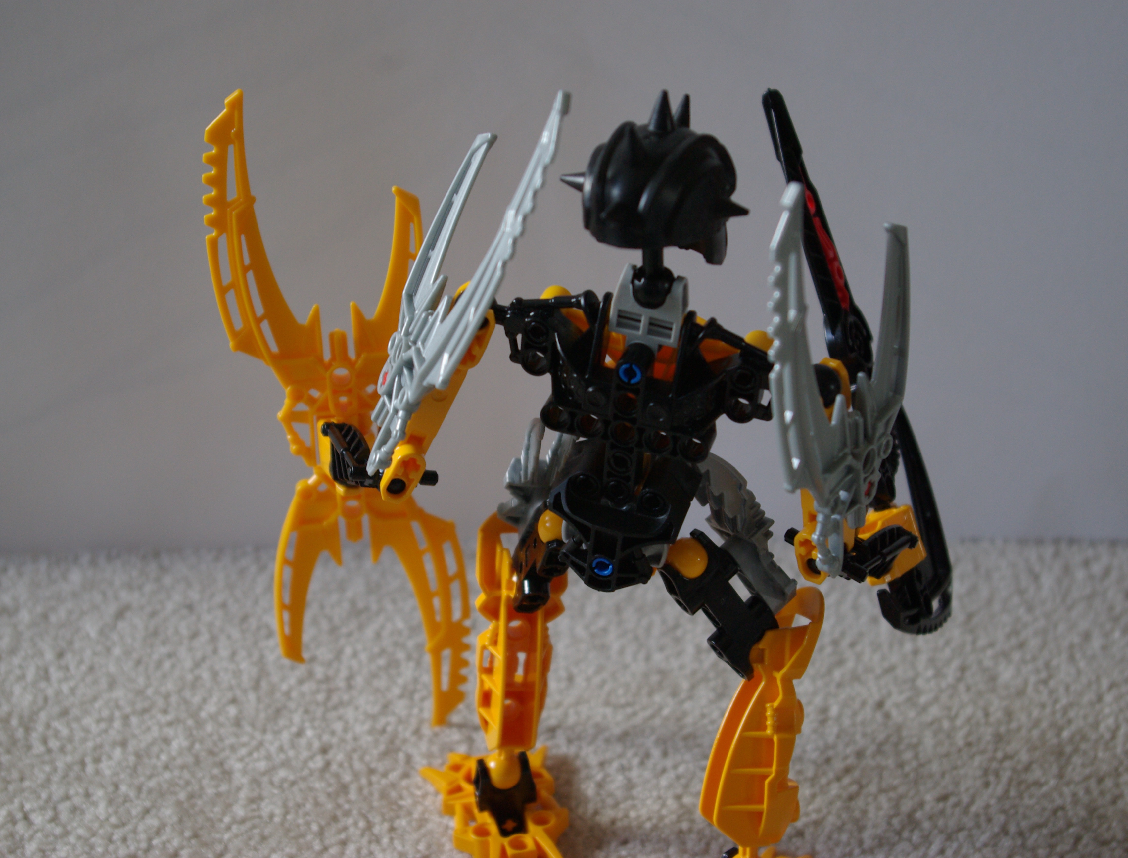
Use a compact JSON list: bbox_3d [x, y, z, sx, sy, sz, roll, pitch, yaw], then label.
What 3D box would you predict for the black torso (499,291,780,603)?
[{"bbox_3d":[0.015,0.001,0.463,0.068,0.072,0.034,13,36,12],"label":"black torso"}]

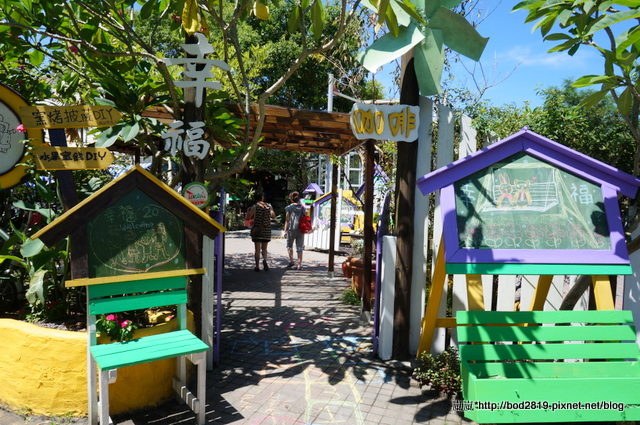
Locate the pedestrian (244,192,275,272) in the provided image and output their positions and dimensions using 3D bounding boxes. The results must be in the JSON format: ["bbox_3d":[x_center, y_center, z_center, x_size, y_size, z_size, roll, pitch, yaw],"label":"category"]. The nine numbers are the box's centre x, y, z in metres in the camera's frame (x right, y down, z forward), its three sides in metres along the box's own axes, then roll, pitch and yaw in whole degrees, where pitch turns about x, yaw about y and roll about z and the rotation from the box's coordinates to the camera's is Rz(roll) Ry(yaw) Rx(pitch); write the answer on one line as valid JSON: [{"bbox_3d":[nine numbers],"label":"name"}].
[{"bbox_3d":[-1.187,0.373,8.400,0.540,1.580,0.380,1,2,-2],"label":"pedestrian"}]

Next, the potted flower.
[{"bbox_3d":[0.934,1.205,3.354,0.420,0.320,0.400,1,2,0],"label":"potted flower"}]

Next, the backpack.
[{"bbox_3d":[-0.282,0.197,8.400,0.260,0.450,0.190,1,2,-14],"label":"backpack"}]

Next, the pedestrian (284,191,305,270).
[{"bbox_3d":[-0.489,0.363,8.500,0.480,1.570,0.380,1,2,-2],"label":"pedestrian"}]

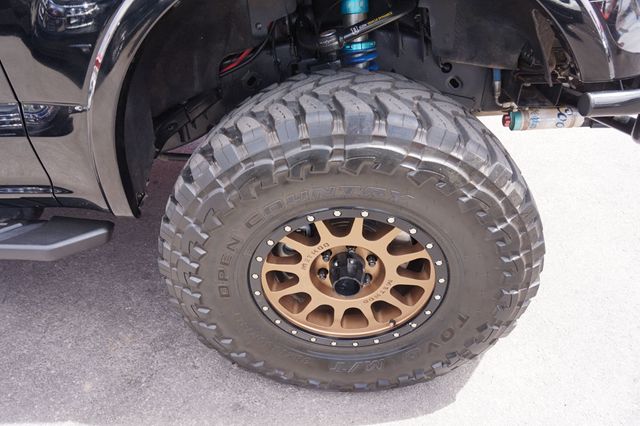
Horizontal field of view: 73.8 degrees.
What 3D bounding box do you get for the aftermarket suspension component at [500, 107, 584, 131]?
[{"bbox_3d":[0.686,-0.290,1.310,0.235,0.064,0.064,-2,37,10],"label":"aftermarket suspension component"}]

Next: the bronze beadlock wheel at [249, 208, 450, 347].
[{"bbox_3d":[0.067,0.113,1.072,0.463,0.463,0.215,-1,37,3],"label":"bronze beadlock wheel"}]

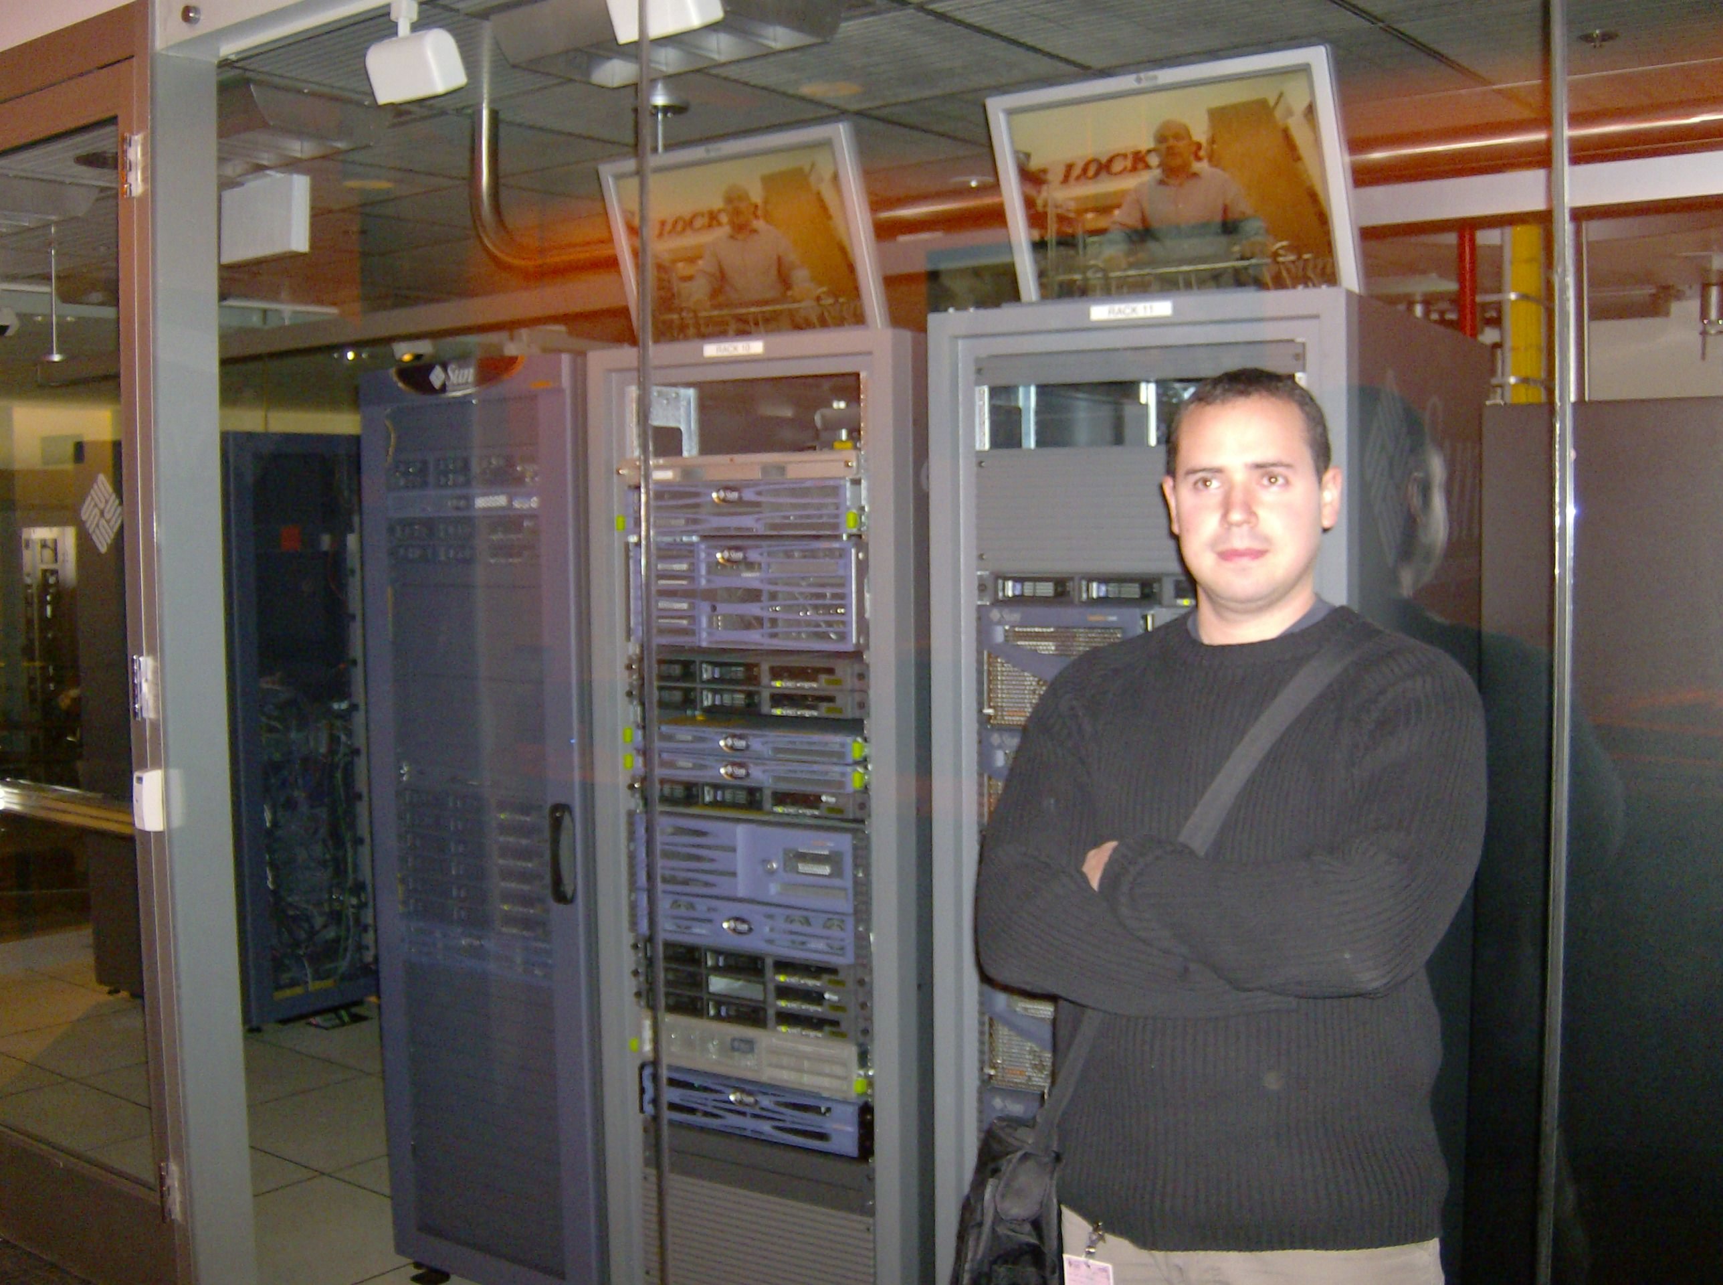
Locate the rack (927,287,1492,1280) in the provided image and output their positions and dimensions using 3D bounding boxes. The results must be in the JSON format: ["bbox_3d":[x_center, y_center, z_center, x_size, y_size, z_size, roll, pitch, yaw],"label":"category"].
[{"bbox_3d":[0.625,0.449,2.958,0.610,1.910,1.020,2,5,29],"label":"rack"}]

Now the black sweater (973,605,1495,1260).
[{"bbox_3d":[0.382,0.281,1.850,0.520,0.640,0.330,1,4,20],"label":"black sweater"}]

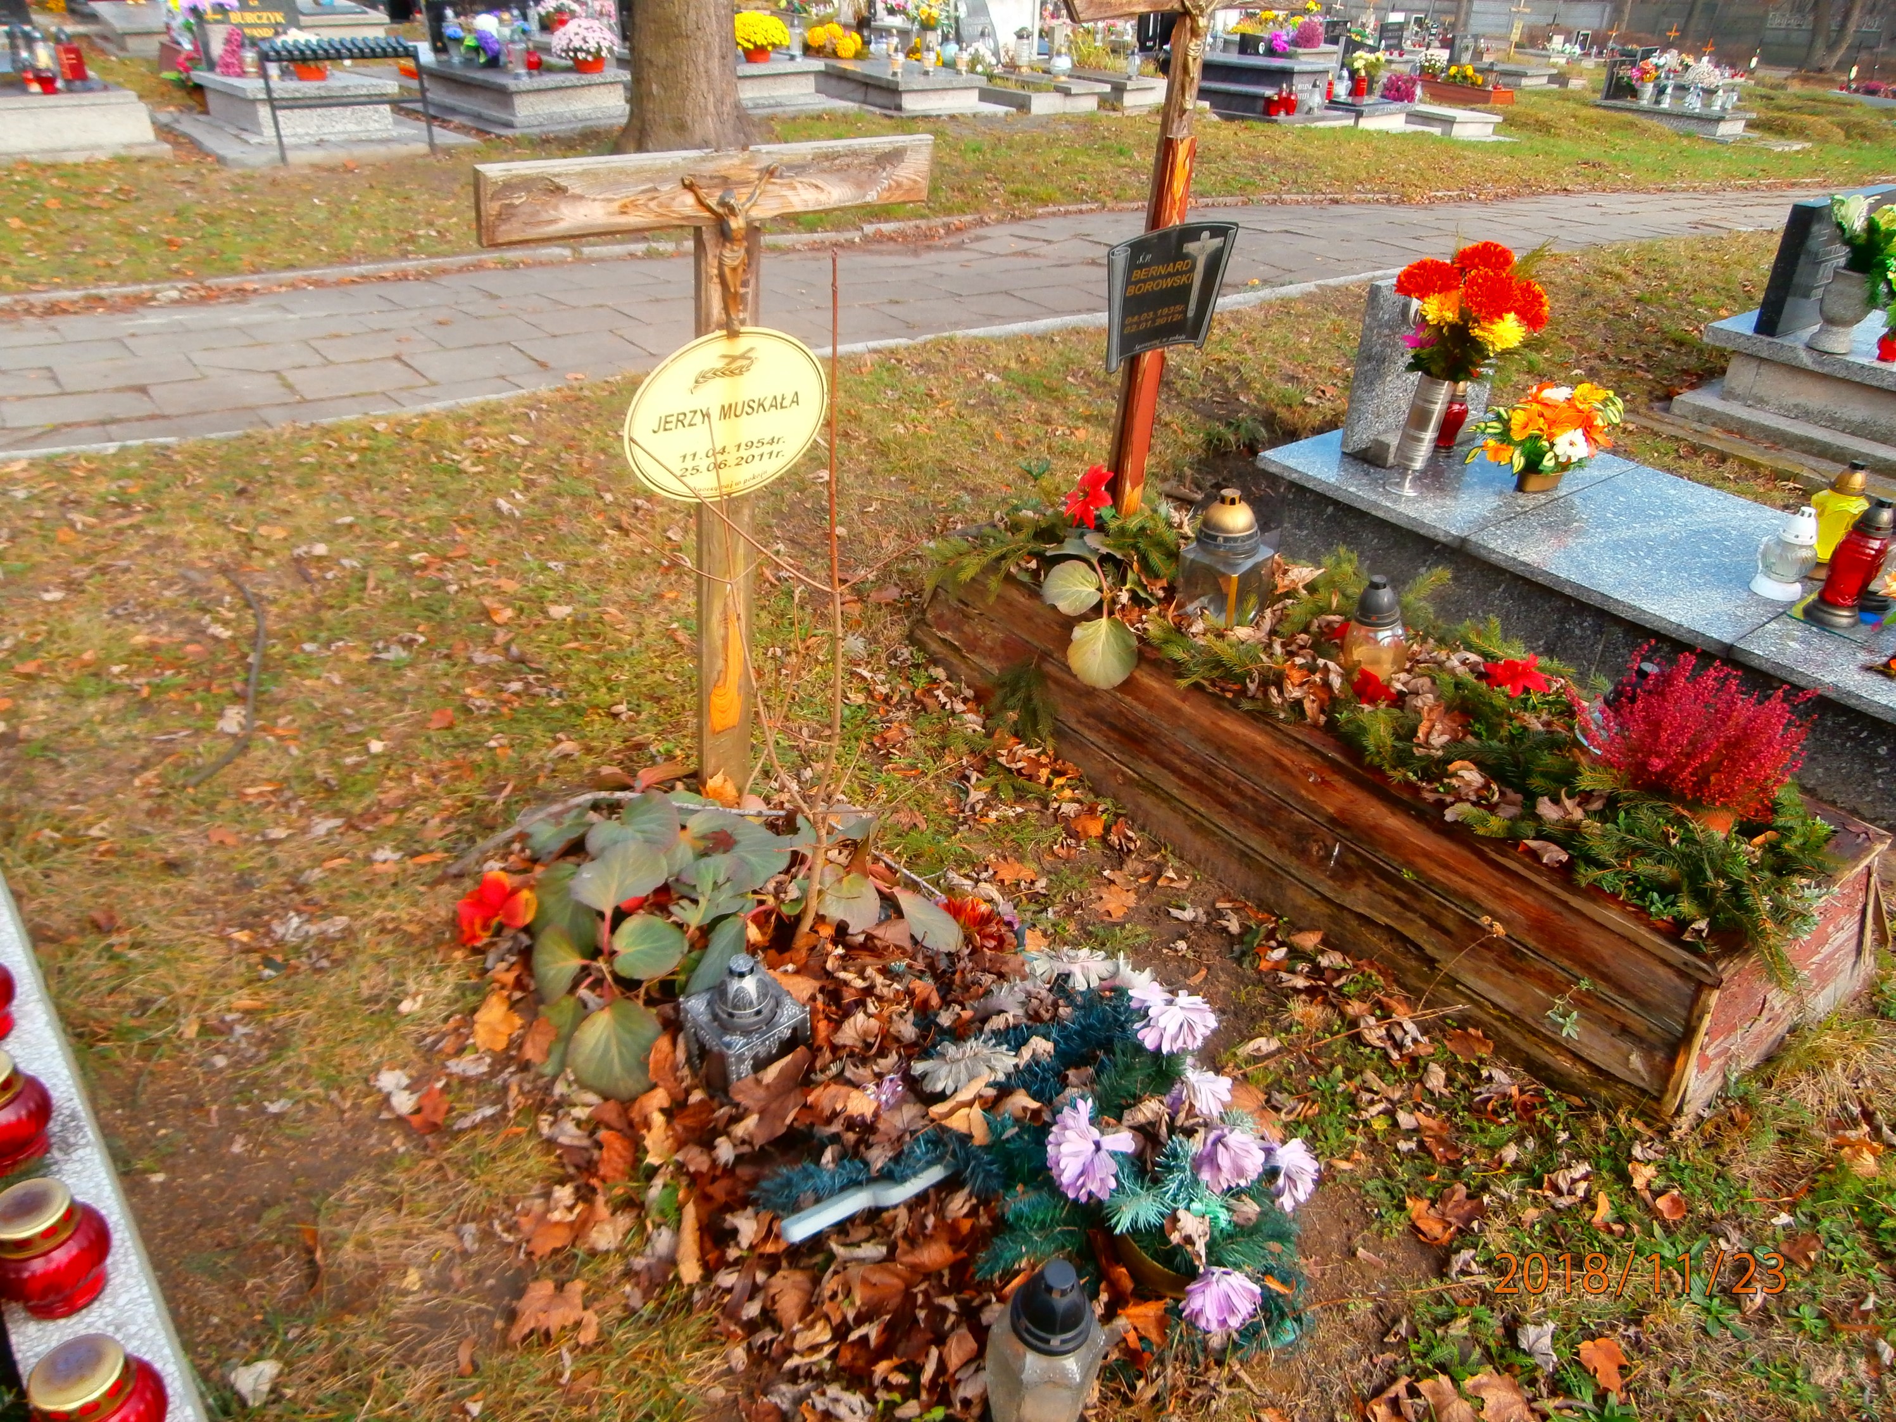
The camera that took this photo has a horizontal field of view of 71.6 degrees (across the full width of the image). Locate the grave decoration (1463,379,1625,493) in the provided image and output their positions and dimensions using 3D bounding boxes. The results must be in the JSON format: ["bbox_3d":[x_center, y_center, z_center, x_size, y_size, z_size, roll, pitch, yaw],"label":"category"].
[{"bbox_3d":[1.526,-0.694,3.331,0.390,0.260,0.330,-21,39,-34],"label":"grave decoration"}]

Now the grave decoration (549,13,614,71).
[{"bbox_3d":[-2.398,-4.391,8.650,0.440,0.310,0.440,-25,41,-38],"label":"grave decoration"}]

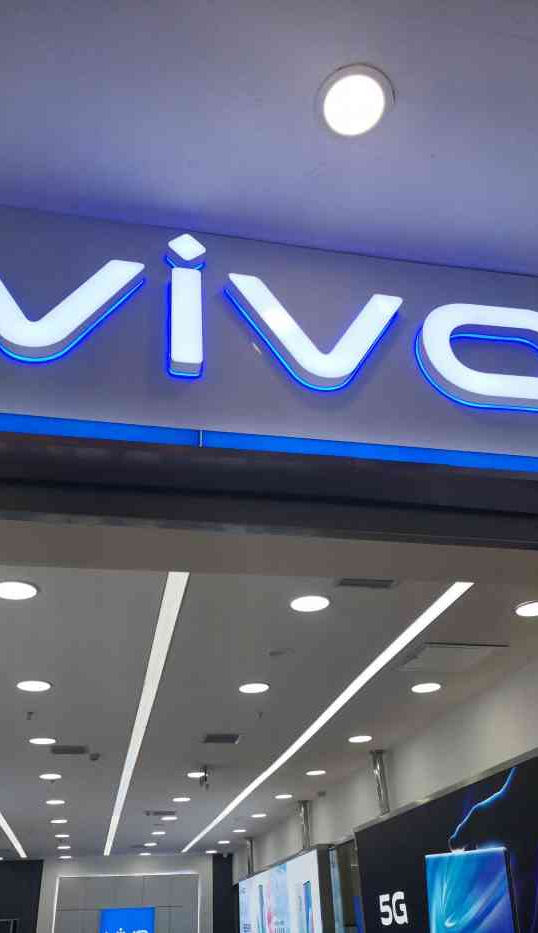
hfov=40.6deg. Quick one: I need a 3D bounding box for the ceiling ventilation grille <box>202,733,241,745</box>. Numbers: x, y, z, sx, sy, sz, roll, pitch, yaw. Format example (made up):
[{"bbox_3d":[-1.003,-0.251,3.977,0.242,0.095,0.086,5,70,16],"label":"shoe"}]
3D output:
[{"bbox_3d":[-0.376,2.181,5.821,0.280,0.035,0.290,4,-34,-12],"label":"ceiling ventilation grille"}]

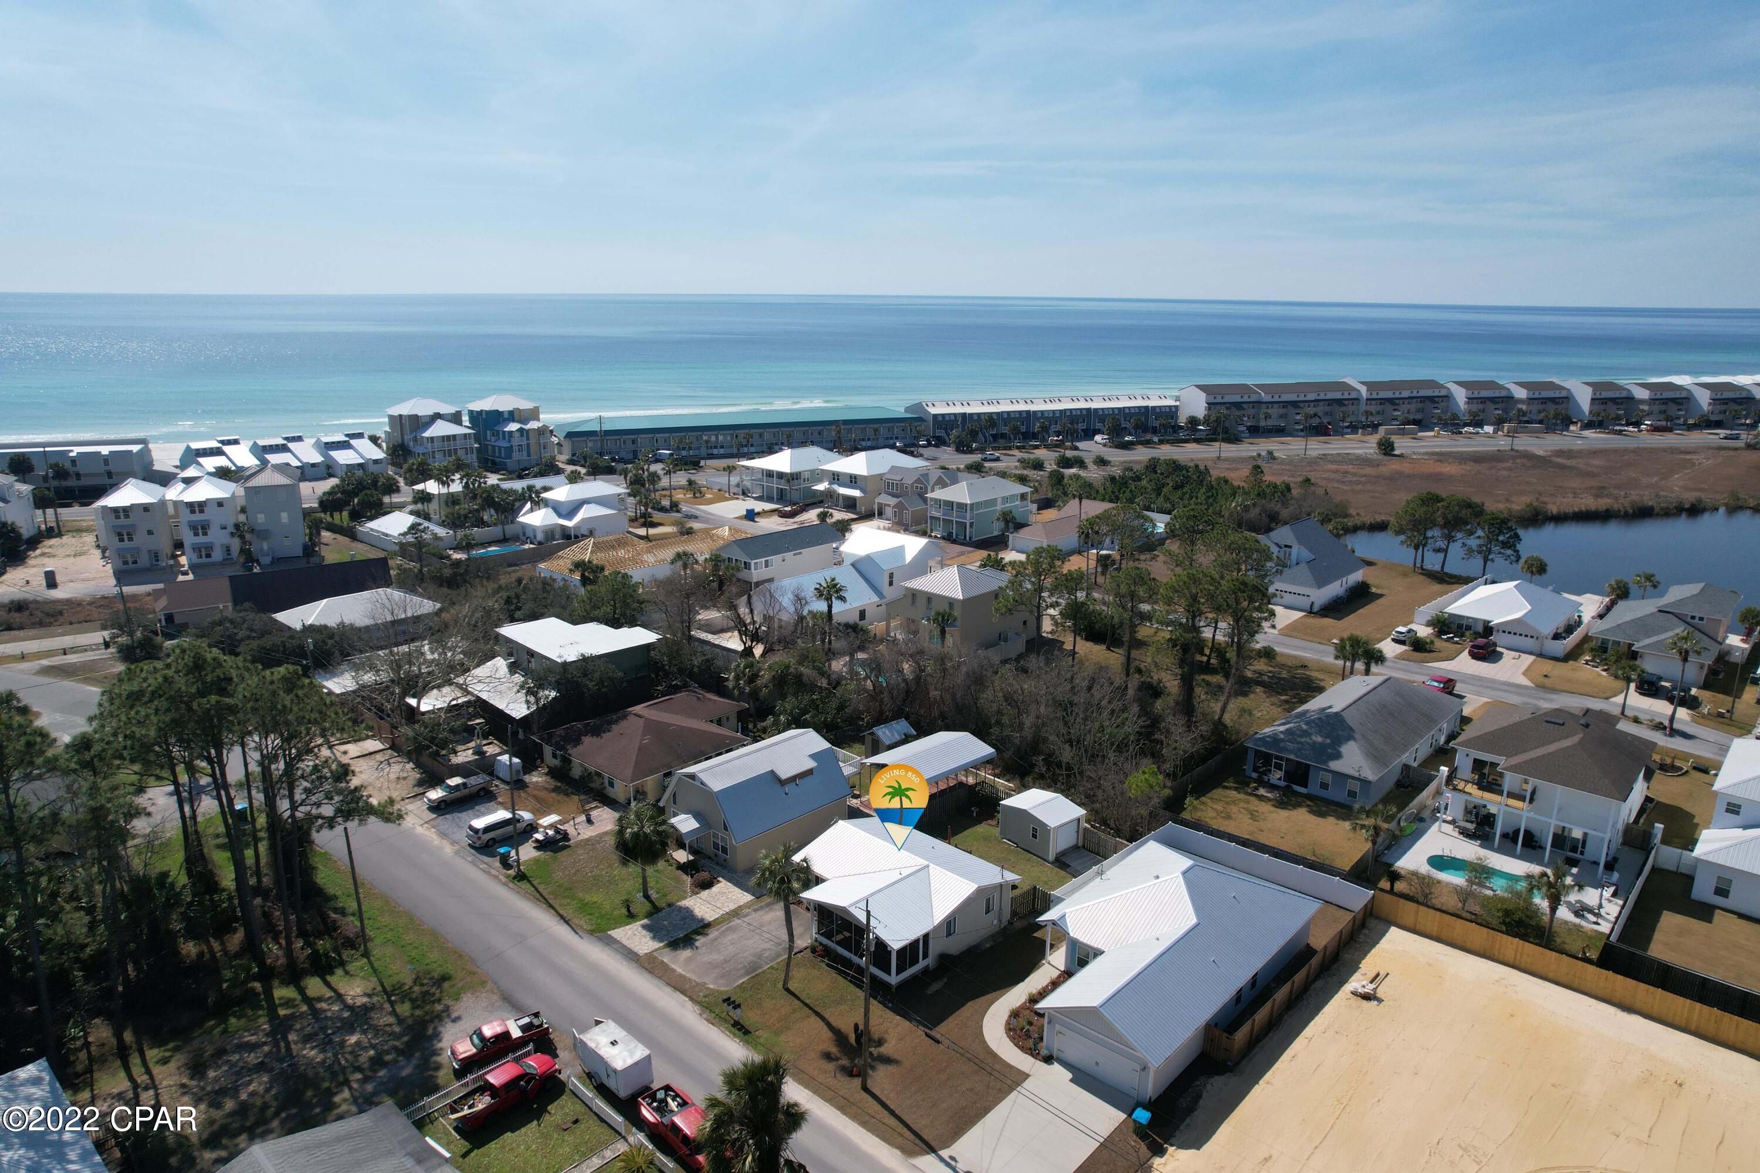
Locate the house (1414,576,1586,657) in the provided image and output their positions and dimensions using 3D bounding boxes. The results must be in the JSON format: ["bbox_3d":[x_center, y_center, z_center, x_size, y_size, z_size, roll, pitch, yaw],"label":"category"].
[{"bbox_3d":[80.661,2.644,137.130,12.000,5.900,19.000,14,20,41],"label":"house"}]

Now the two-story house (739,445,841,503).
[{"bbox_3d":[-15.502,-22.416,210.185,14.393,9.128,19.807,13,20,39],"label":"two-story house"}]

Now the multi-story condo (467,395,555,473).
[{"bbox_3d":[-83.866,-35.667,245.276,12.000,15.000,20.500,-13,21,-41],"label":"multi-story condo"}]

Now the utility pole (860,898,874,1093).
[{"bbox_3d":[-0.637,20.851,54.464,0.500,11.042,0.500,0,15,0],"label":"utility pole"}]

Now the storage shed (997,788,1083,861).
[{"bbox_3d":[12.218,17.755,80.790,3.650,3.353,4.950,-12,20,-39],"label":"storage shed"}]

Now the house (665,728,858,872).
[{"bbox_3d":[-9.720,15.801,83.052,9.100,6.500,12.700,15,21,42],"label":"house"}]

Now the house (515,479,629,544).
[{"bbox_3d":[-51.723,-13.255,185.171,10.100,7.900,18.800,13,20,39],"label":"house"}]

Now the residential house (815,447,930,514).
[{"bbox_3d":[-0.857,-20.316,200.994,11.485,10.179,19.563,13,20,39],"label":"residential house"}]

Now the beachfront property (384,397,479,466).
[{"bbox_3d":[-106.370,-36.660,257.720,15.200,15.200,26.500,-12,20,-38],"label":"beachfront property"}]

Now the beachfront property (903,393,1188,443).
[{"bbox_3d":[45.616,-46.467,296.058,76.091,11.300,17.000,-5,16,-20],"label":"beachfront property"}]

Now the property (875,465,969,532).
[{"bbox_3d":[8.605,-16.912,190.811,8.222,9.147,20.149,13,20,38],"label":"property"}]

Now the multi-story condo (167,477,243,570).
[{"bbox_3d":[-104.104,-11.037,167.199,8.050,12.200,12.500,-7,17,-24],"label":"multi-story condo"}]

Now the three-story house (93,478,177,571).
[{"bbox_3d":[-114.500,-10.010,165.200,9.000,12.300,14.300,-6,17,-23],"label":"three-story house"}]

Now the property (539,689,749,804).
[{"bbox_3d":[-19.460,13.210,97.500,14.700,4.850,17.900,14,20,40],"label":"property"}]

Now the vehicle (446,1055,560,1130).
[{"bbox_3d":[-18.995,25.619,54.924,1.850,1.800,5.200,14,21,42],"label":"vehicle"}]

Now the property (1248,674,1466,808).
[{"bbox_3d":[45.040,12.570,100.390,10.700,5.750,25.400,14,20,41],"label":"property"}]

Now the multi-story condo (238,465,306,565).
[{"bbox_3d":[-89.919,-12.089,160.617,6.878,13.056,14.943,-6,17,-24],"label":"multi-story condo"}]

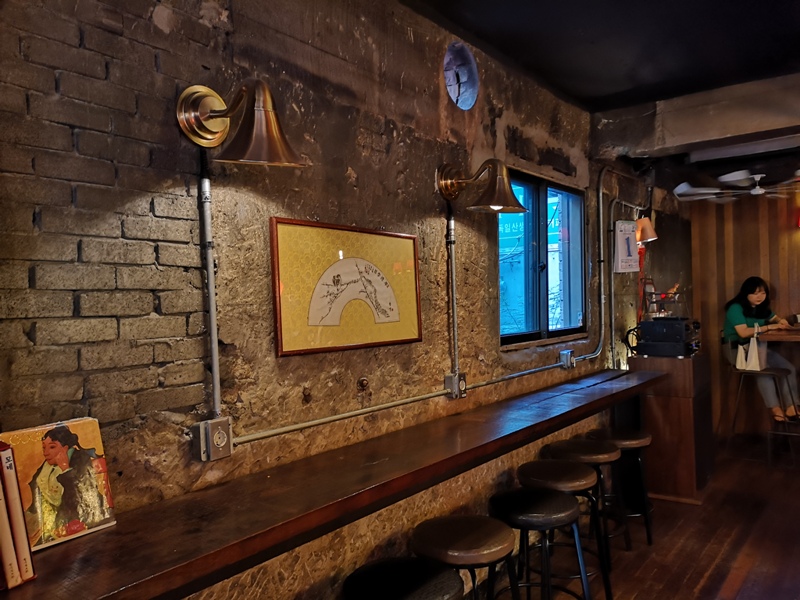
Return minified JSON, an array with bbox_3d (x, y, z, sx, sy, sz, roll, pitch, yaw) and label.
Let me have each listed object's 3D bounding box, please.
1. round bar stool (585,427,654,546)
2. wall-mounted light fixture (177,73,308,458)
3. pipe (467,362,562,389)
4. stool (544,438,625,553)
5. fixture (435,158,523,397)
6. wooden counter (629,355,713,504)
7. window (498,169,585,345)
[{"bbox_3d":[1.318,1.103,3.742,0.370,0.600,0.370,-1,0,0],"label":"round bar stool"},{"bbox_3d":[-0.408,-0.059,1.651,0.380,1.020,0.250,-1,0,38],"label":"wall-mounted light fixture"},{"bbox_3d":[0.630,0.382,3.241,0.026,0.026,1.080,-1,0,38],"label":"pipe"},{"bbox_3d":[1.056,1.109,3.451,0.370,0.600,0.370,-1,0,38],"label":"stool"},{"bbox_3d":[0.358,-0.079,2.645,0.380,1.020,0.250,-1,0,38],"label":"fixture"},{"bbox_3d":[1.995,0.887,4.593,0.440,0.990,0.510,-1,0,38],"label":"wooden counter"},{"bbox_3d":[0.855,-0.244,3.654,0.100,0.930,1.240,-1,0,38],"label":"window"}]

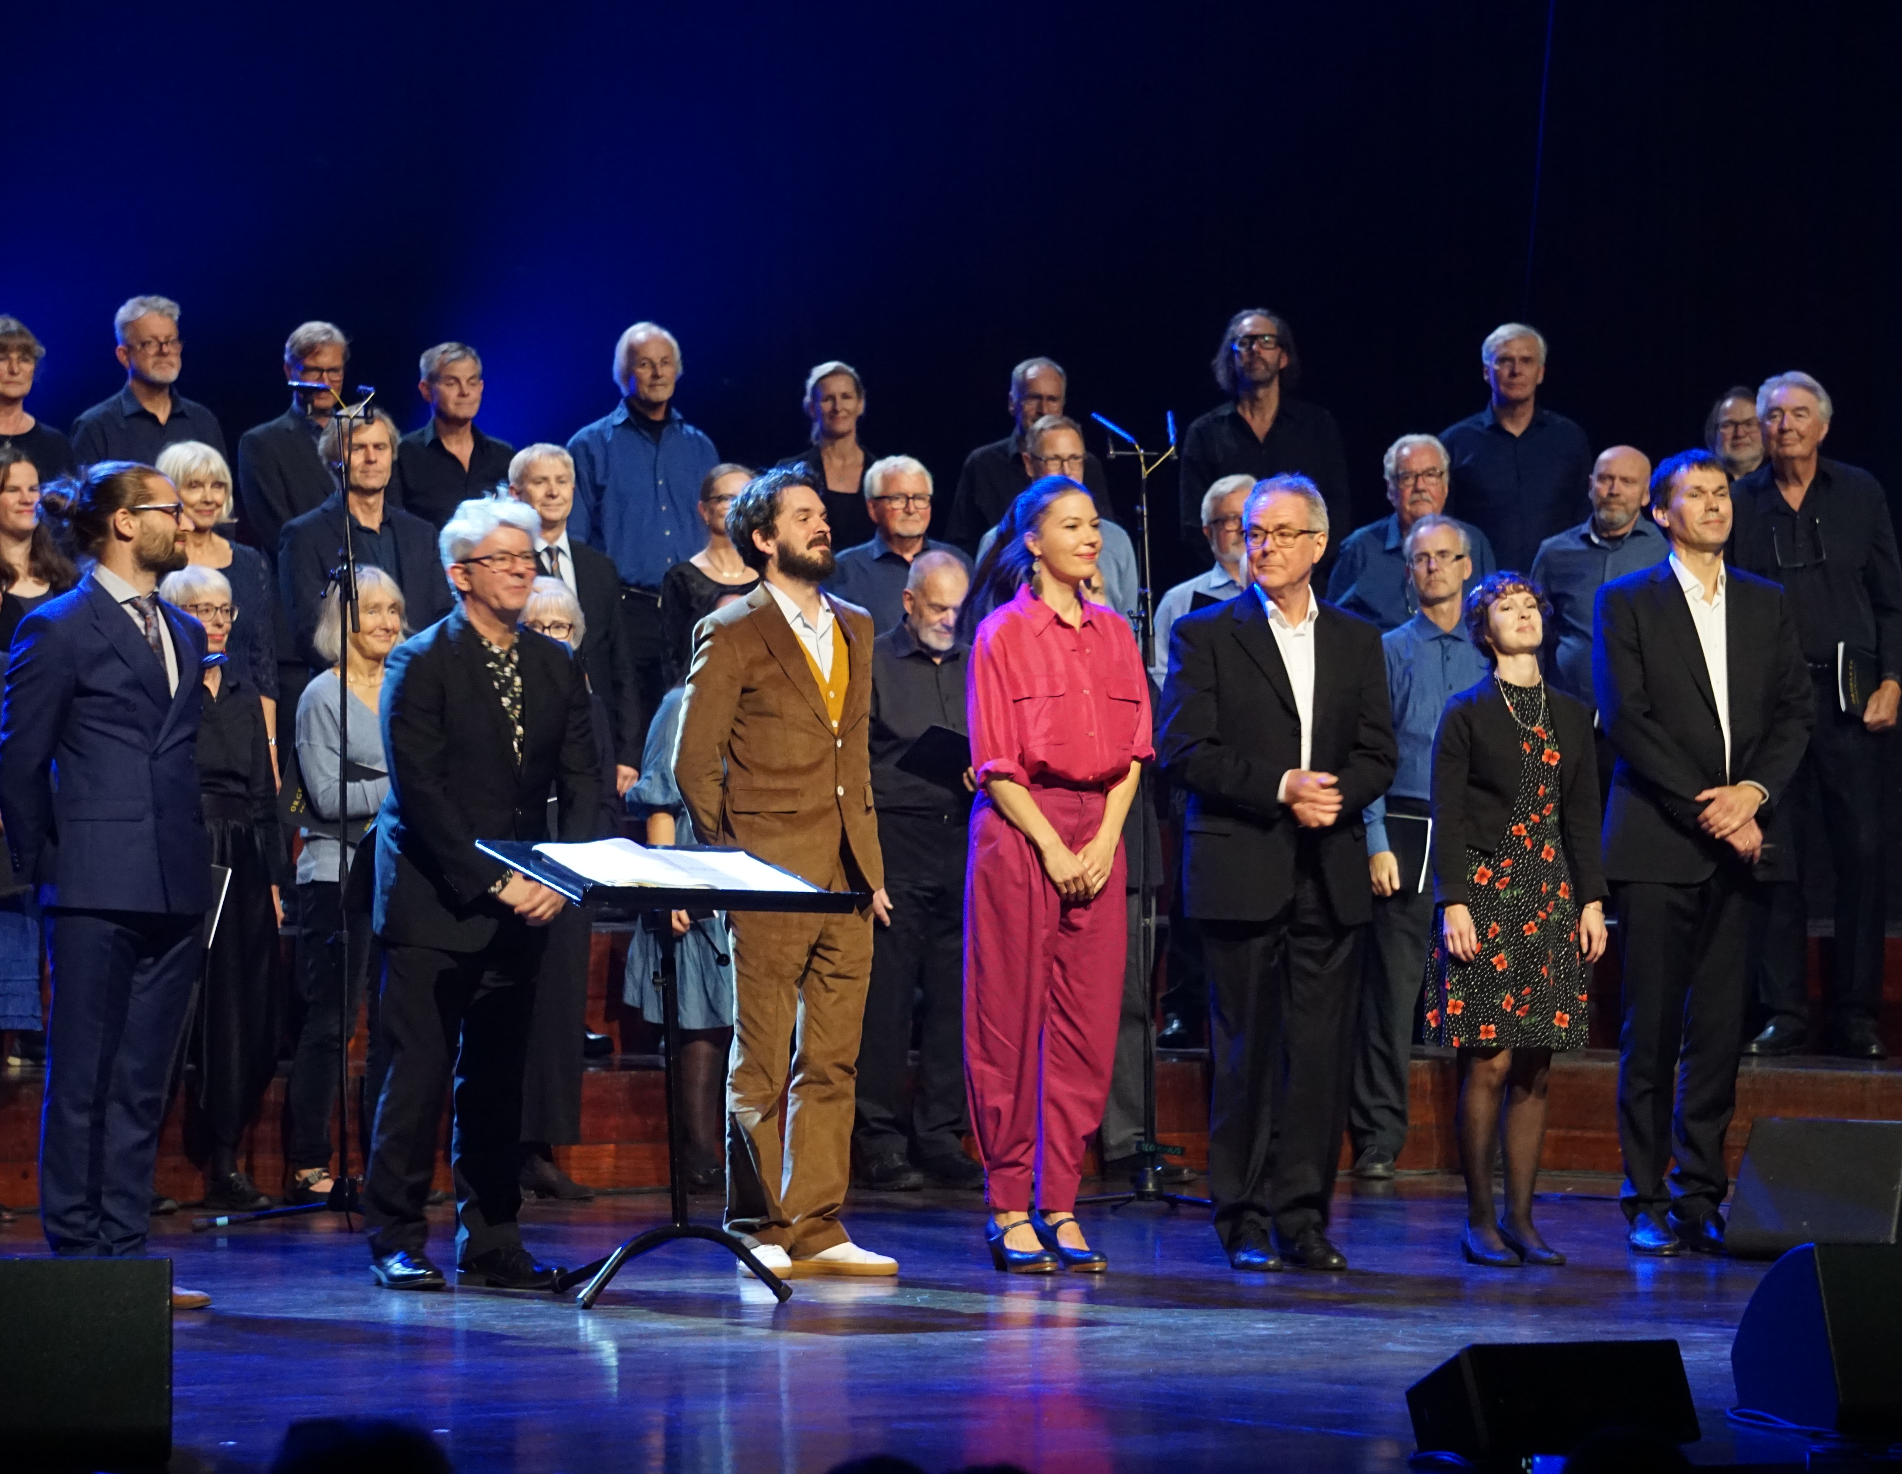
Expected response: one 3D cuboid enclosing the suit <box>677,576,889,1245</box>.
[{"bbox_3d":[-0.382,0.410,19.600,0.490,1.500,0.360,0,1,-42],"label":"suit"}]

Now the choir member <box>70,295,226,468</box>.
[{"bbox_3d":[-2.231,-0.330,24.300,0.520,1.806,0.340,0,0,-14],"label":"choir member"}]

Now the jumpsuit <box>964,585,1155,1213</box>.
[{"bbox_3d":[0.252,0.371,20.000,0.460,1.447,0.330,0,0,-28],"label":"jumpsuit"}]

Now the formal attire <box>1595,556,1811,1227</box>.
[{"bbox_3d":[1.747,0.361,20.200,0.490,1.560,0.330,0,0,-22],"label":"formal attire"}]

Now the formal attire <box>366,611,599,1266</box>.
[{"bbox_3d":[-1.032,0.443,19.190,0.480,1.440,0.360,0,0,-33],"label":"formal attire"}]

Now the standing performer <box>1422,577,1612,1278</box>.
[{"bbox_3d":[1.304,0.418,20.100,0.450,1.585,0.330,0,0,-25],"label":"standing performer"}]

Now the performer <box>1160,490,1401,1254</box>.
[{"bbox_3d":[0.751,0.303,20.000,0.540,1.819,0.390,0,0,-25],"label":"performer"}]

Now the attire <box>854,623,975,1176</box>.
[{"bbox_3d":[-0.081,0.440,23.500,0.520,1.495,0.340,0,0,-12],"label":"attire"}]

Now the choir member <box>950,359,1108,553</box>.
[{"bbox_3d":[0.236,-0.274,25.600,0.520,1.684,0.340,0,0,-8],"label":"choir member"}]

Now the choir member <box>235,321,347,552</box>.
[{"bbox_3d":[-1.882,-0.310,25.300,0.500,1.760,0.330,0,0,-20],"label":"choir member"}]

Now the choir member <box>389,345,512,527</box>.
[{"bbox_3d":[-1.446,-0.290,25.400,0.460,1.730,0.320,0,0,-15],"label":"choir member"}]

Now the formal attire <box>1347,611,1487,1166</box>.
[{"bbox_3d":[1.268,0.401,23.150,0.480,1.460,0.300,0,0,-3],"label":"formal attire"}]

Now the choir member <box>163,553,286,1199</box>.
[{"bbox_3d":[-1.854,0.373,22.000,0.430,1.617,0.310,0,0,-20],"label":"choir member"}]

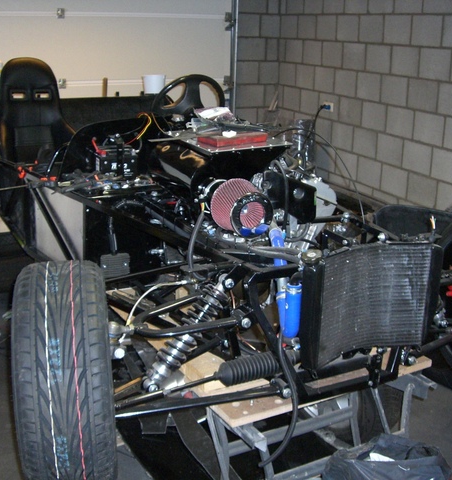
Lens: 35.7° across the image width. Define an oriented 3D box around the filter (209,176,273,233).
[{"bbox_3d":[0.050,-0.086,1.978,0.154,0.154,0.138,-7,19,-22],"label":"filter"}]

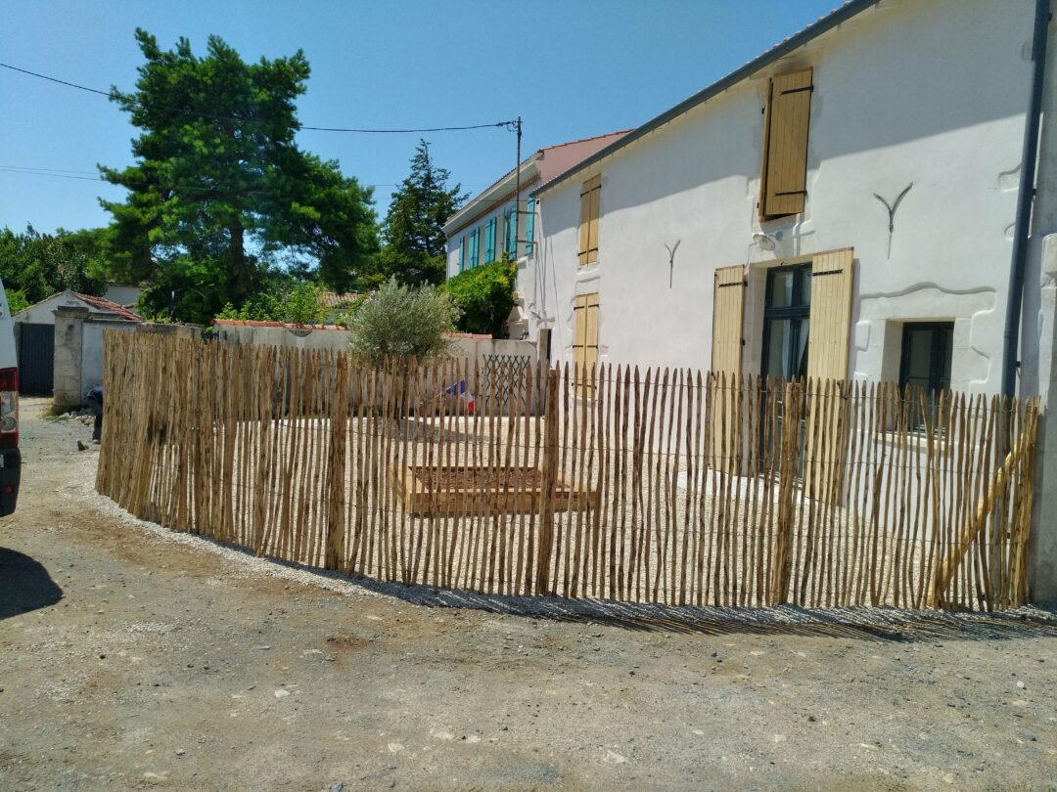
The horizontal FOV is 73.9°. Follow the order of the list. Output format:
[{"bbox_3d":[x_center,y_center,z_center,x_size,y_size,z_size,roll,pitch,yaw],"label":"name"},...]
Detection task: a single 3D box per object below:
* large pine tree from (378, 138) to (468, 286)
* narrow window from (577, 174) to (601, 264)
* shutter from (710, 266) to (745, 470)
[{"bbox_3d":[-4.756,-6.249,31.717,3.835,10.472,3.835,1,5,-9],"label":"large pine tree"},{"bbox_3d":[1.041,-2.960,11.930,0.100,1.401,0.823,0,5,-18],"label":"narrow window"},{"bbox_3d":[2.295,-0.311,8.110,0.060,2.331,0.602,0,5,-18],"label":"shutter"}]

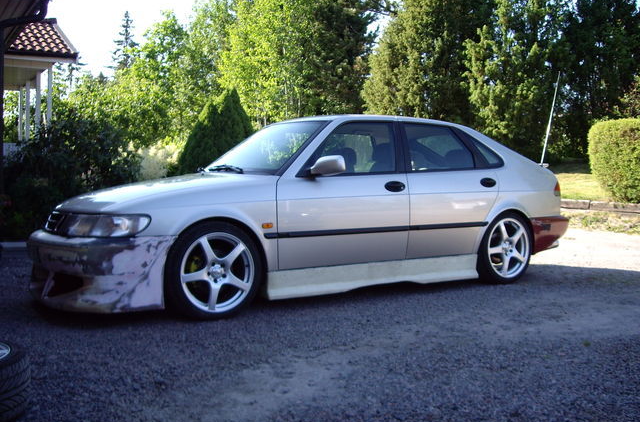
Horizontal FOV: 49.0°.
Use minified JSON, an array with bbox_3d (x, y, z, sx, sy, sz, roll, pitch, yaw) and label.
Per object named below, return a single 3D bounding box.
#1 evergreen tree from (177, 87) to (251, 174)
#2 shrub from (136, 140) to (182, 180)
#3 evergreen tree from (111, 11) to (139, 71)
[{"bbox_3d":[-1.716,-1.023,12.573,1.650,2.281,1.600,1,4,0],"label":"evergreen tree"},{"bbox_3d":[-2.768,-0.534,12.043,1.000,1.342,1.000,1,4,0],"label":"shrub"},{"bbox_3d":[-14.376,-8.683,52.390,3.600,12.191,3.600,1,4,0],"label":"evergreen tree"}]

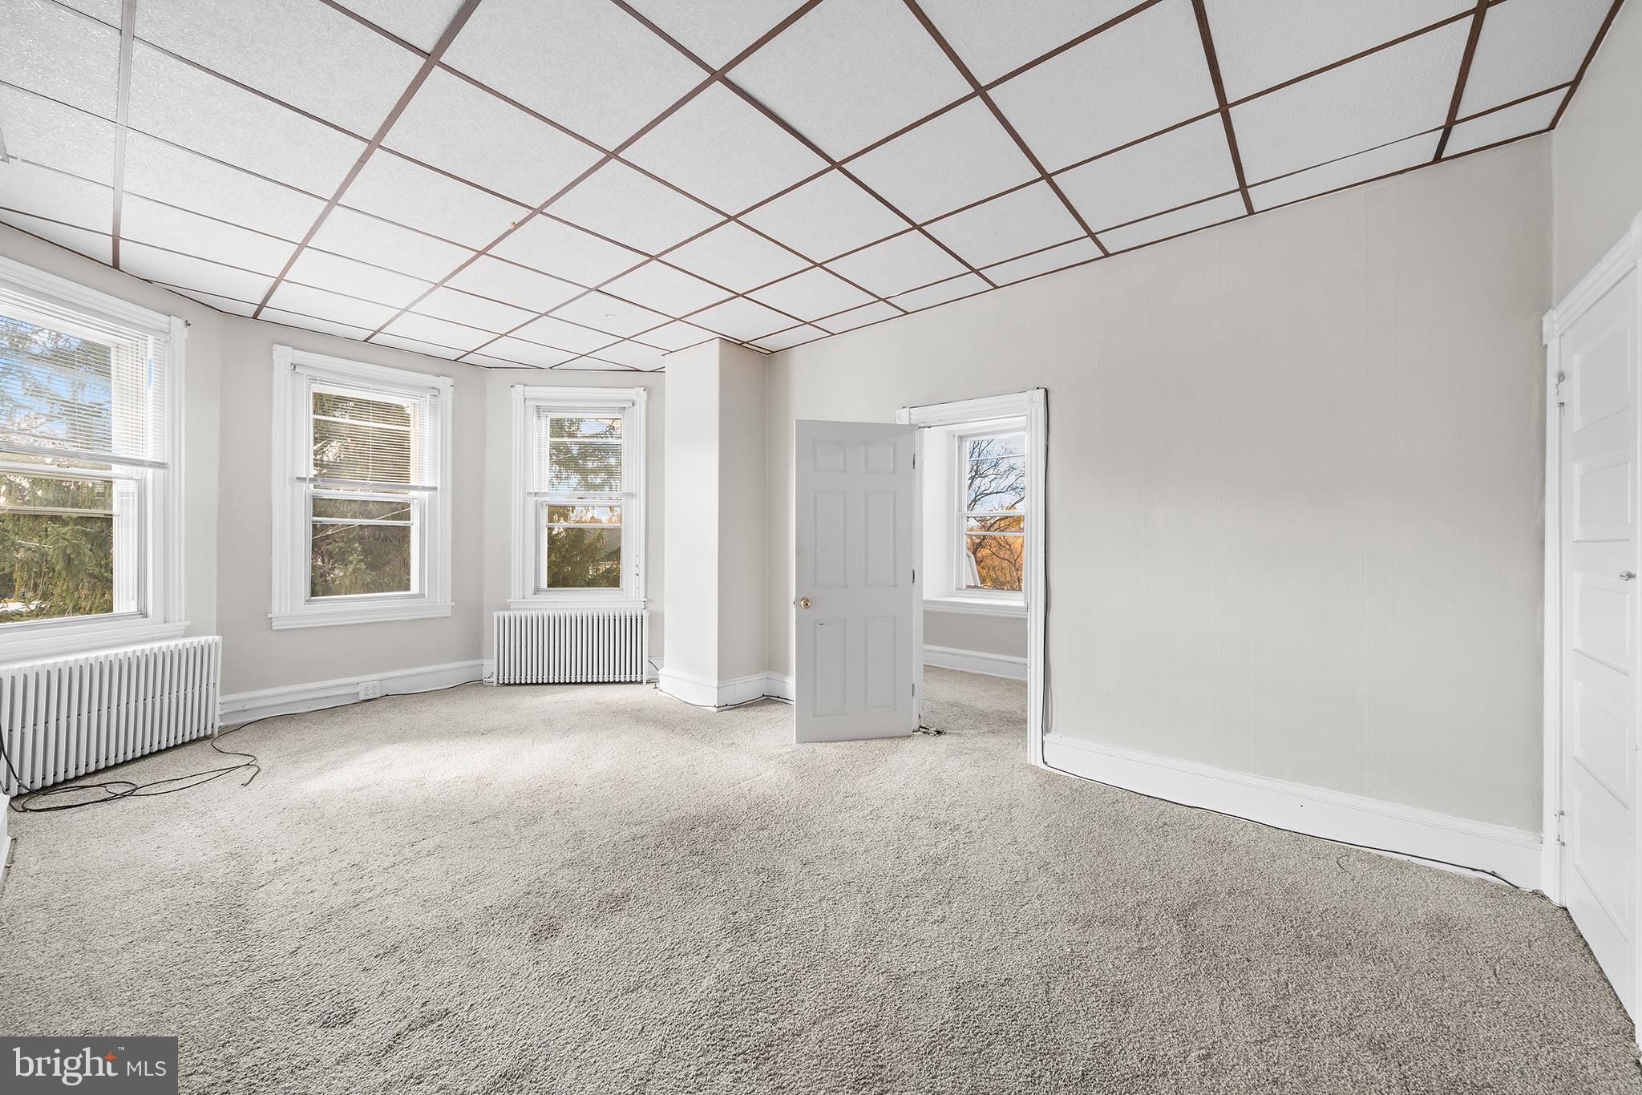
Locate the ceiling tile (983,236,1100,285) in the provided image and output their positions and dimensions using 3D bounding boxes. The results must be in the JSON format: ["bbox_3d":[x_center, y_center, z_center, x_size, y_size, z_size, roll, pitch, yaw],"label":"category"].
[{"bbox_3d":[1.193,-1.550,3.219,0.595,0.020,0.280,0,1,39],"label":"ceiling tile"}]

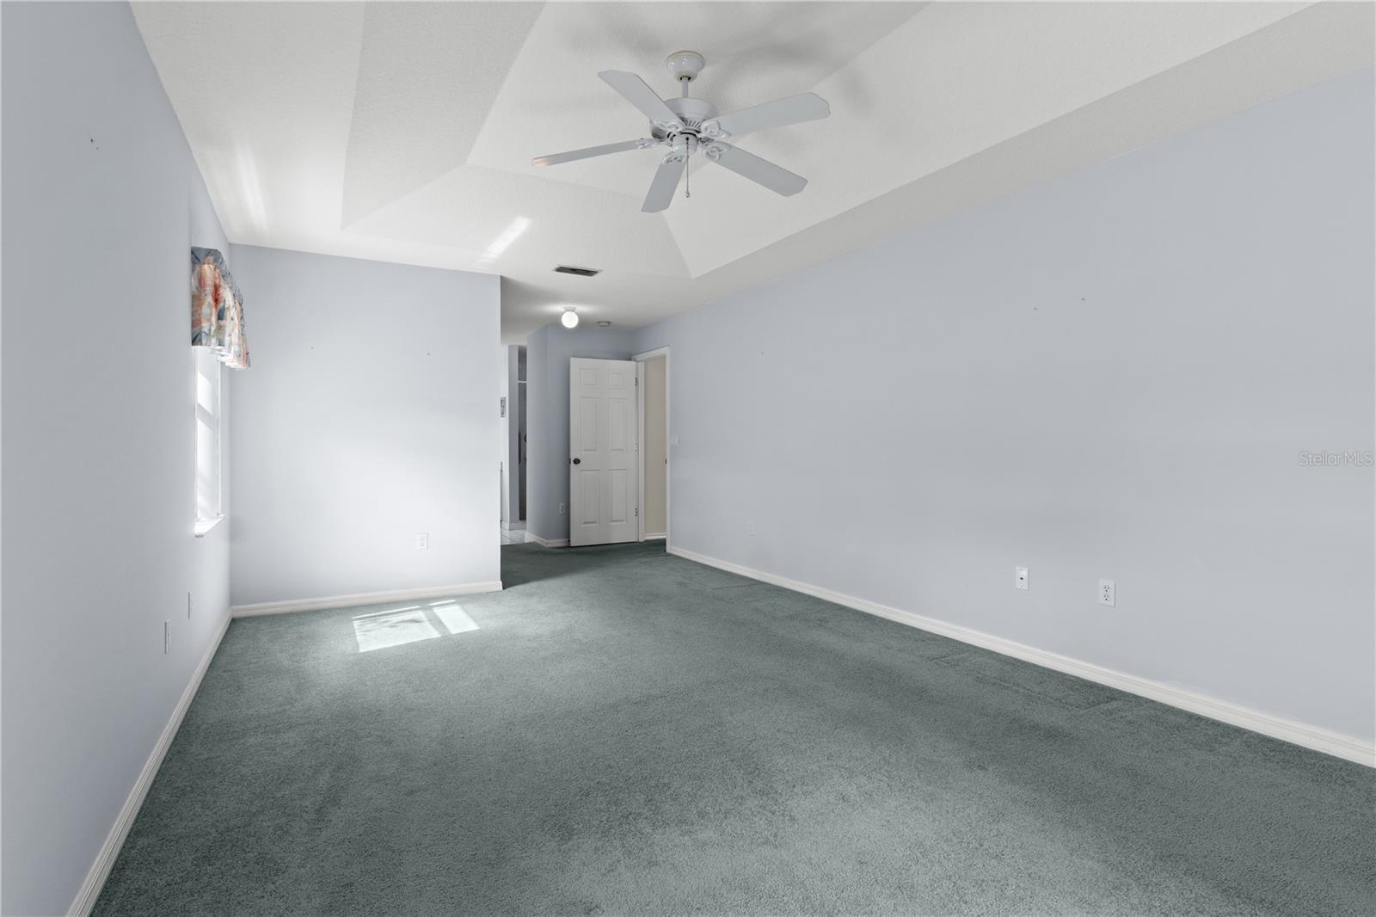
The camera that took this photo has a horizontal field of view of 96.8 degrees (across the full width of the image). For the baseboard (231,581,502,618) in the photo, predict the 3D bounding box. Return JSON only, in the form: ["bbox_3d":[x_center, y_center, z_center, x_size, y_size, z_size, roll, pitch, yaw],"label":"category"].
[{"bbox_3d":[-2.208,0.984,4.352,1.711,0.083,0.020,-1,2,-26],"label":"baseboard"}]

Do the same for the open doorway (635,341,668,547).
[{"bbox_3d":[-0.366,-0.084,6.710,0.140,2.090,0.840,-1,2,-32],"label":"open doorway"}]

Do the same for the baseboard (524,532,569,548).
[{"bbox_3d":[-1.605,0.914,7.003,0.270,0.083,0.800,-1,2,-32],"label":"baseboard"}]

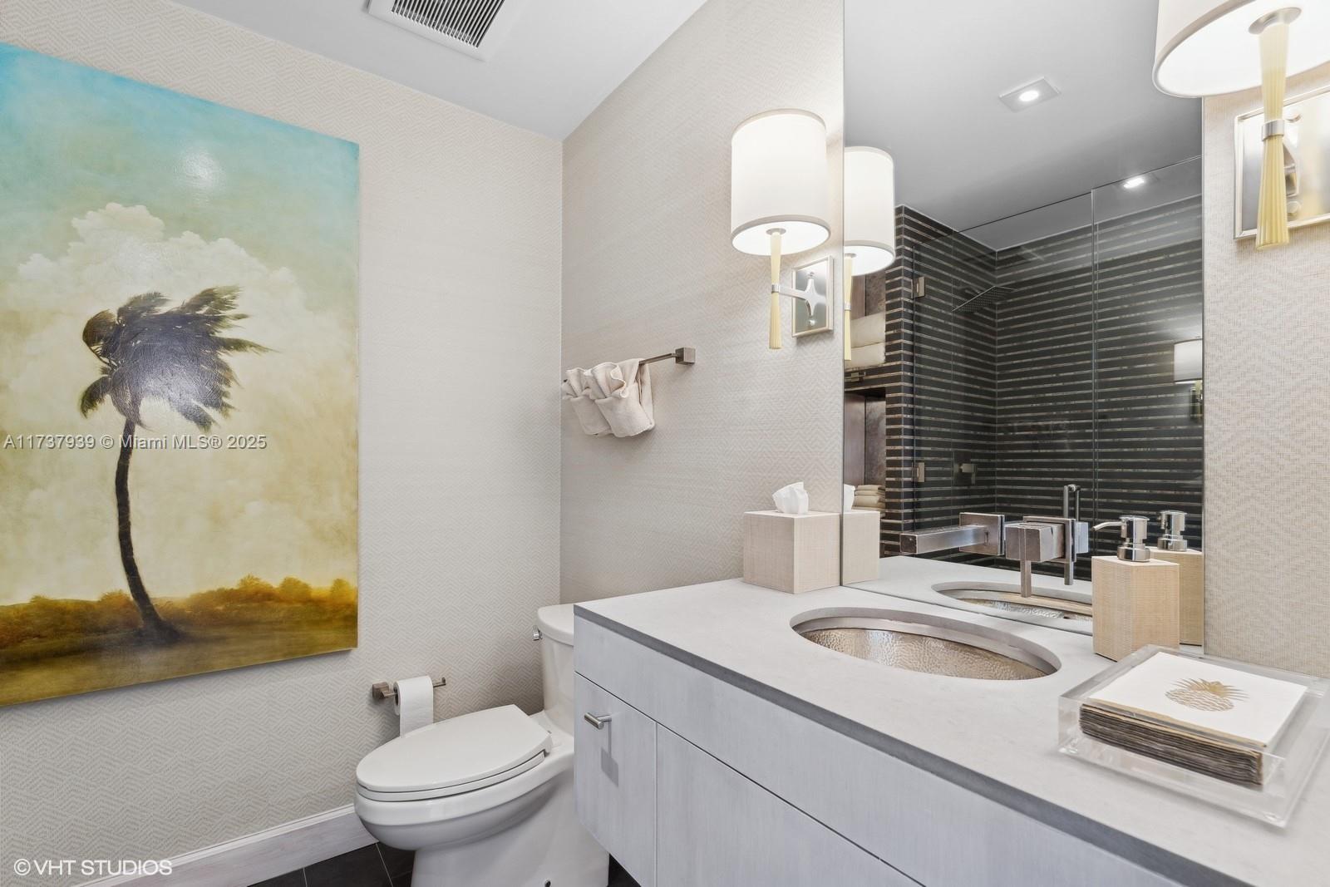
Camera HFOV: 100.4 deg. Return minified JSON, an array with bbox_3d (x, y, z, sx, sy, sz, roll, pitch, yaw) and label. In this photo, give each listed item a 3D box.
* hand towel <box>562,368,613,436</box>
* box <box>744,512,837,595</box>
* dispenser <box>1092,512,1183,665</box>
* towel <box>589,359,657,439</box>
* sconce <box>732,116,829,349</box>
[{"bbox_3d":[-0.266,-0.141,1.933,0.110,0.236,0.241,1,-2,-38],"label":"hand towel"},{"bbox_3d":[0.264,0.222,1.173,0.133,0.147,0.134,1,-2,-38],"label":"box"},{"bbox_3d":[0.590,0.188,0.716,0.100,0.189,0.066,0,-2,-8],"label":"dispenser"},{"bbox_3d":[-0.137,-0.143,1.761,0.115,0.236,0.236,1,-2,-38],"label":"towel"},{"bbox_3d":[0.249,-0.427,1.193,0.220,0.451,0.204,1,-2,-38],"label":"sconce"}]

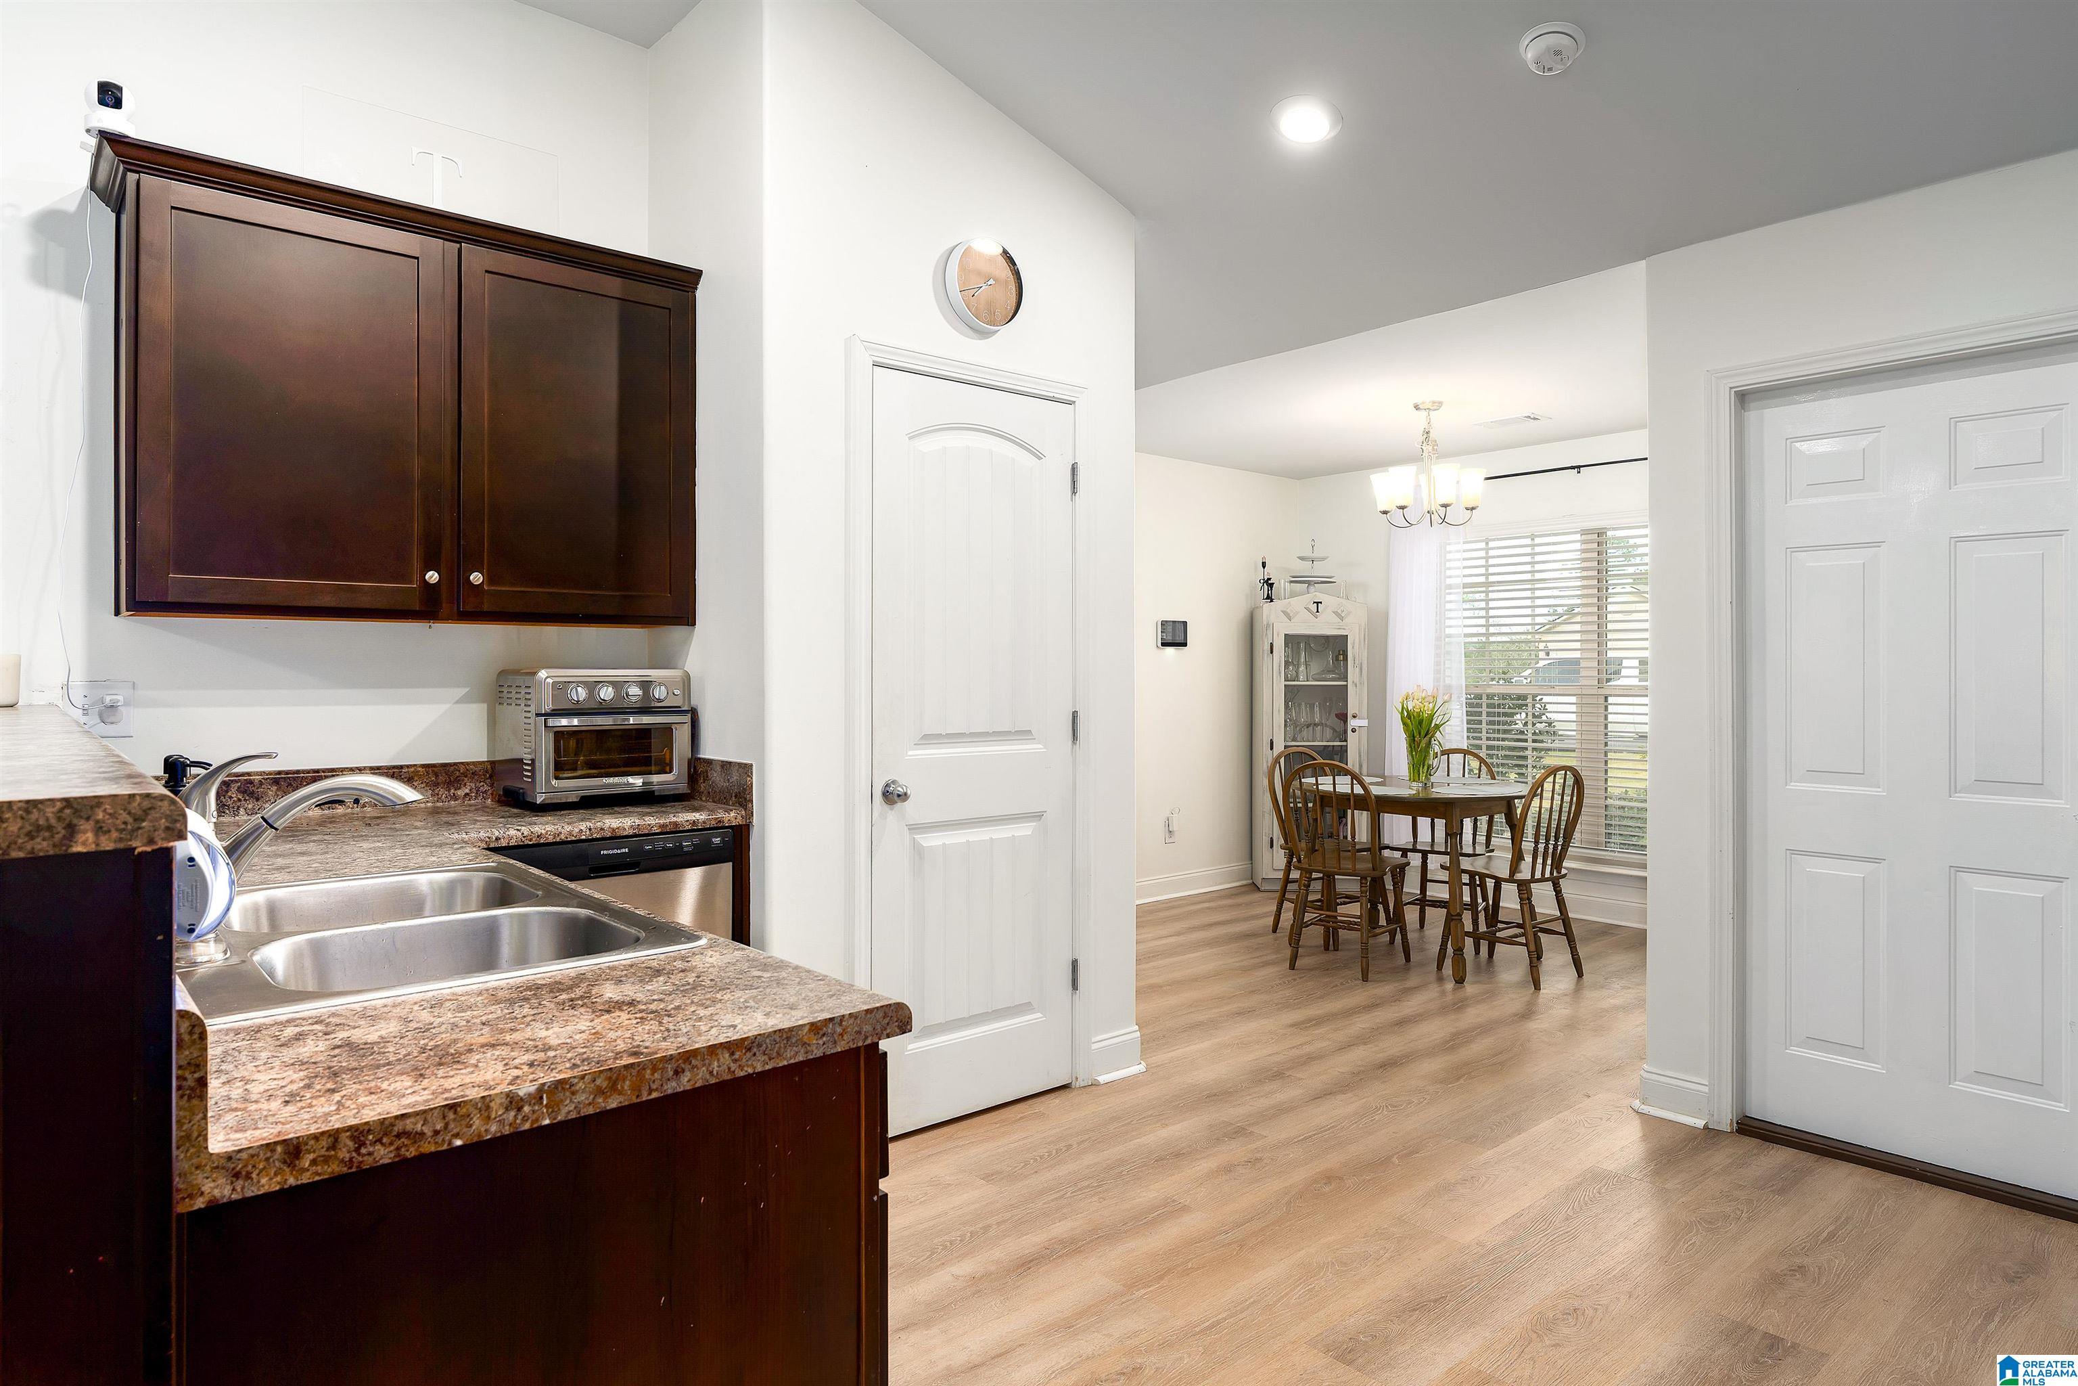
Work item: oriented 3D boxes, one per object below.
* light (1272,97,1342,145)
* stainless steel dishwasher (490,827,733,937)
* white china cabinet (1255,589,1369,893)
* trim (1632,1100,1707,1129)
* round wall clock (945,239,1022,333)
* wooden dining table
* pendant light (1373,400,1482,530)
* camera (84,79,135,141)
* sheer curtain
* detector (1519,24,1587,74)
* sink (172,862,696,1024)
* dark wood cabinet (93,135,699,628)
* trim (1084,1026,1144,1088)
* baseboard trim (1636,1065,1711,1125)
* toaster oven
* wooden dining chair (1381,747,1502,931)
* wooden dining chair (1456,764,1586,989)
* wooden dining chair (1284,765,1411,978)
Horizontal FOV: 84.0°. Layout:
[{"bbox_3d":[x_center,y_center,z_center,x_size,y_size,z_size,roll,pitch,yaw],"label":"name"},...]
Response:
[{"bbox_3d":[0.700,-1.498,3.008,0.187,0.035,0.187,12,-9,2],"label":"light"},{"bbox_3d":[-1.180,0.760,2.890,0.600,0.860,0.610,-1,1,-40],"label":"stainless steel dishwasher"},{"bbox_3d":[1.608,0.289,6.859,0.600,1.720,0.400,0,1,4],"label":"white china cabinet"},{"bbox_3d":[1.754,1.177,3.214,0.018,0.018,0.195,-1,1,-40],"label":"trim"},{"bbox_3d":[-0.151,-1.123,3.207,0.245,0.247,0.050,-1,1,-41],"label":"round wall clock"},{"bbox_3d":[1.667,0.778,5.137,0.940,0.750,1.160,-1,1,-40],"label":"wooden dining table"},{"bbox_3d":[1.735,-1.014,5.142,0.507,0.553,0.507,-1,1,-41],"label":"pendant light"},{"bbox_3d":[-1.826,-1.152,2.271,0.077,0.113,0.077,-1,1,-40],"label":"camera"},{"bbox_3d":[2.134,-0.089,6.424,0.090,2.130,0.500,-1,1,-40],"label":"sheer curtain"},{"bbox_3d":[1.152,-1.436,2.595,0.140,0.045,0.140,20,-12,-39],"label":"detector"},{"bbox_3d":[-0.854,0.395,1.512,0.528,0.200,0.834,-1,1,-41],"label":"sink"},{"bbox_3d":[-1.461,-0.635,2.770,1.240,0.934,0.350,-1,1,-41],"label":"dark wood cabinet"},{"bbox_3d":[0.249,1.119,3.576,0.232,0.133,0.043,-1,1,-41],"label":"trim"},{"bbox_3d":[1.771,1.123,3.220,0.018,0.126,0.187,-1,1,-40],"label":"baseboard trim"},{"bbox_3d":[-1.154,0.112,3.008,0.385,0.340,0.345,-1,1,-41],"label":"toaster oven"},{"bbox_3d":[1.909,0.711,5.379,0.440,0.876,0.500,1,1,35],"label":"wooden dining chair"},{"bbox_3d":[1.974,0.726,4.813,0.420,0.885,0.510,-1,1,-37],"label":"wooden dining chair"},{"bbox_3d":[1.324,0.726,4.944,0.420,0.885,0.510,0,1,37],"label":"wooden dining chair"}]

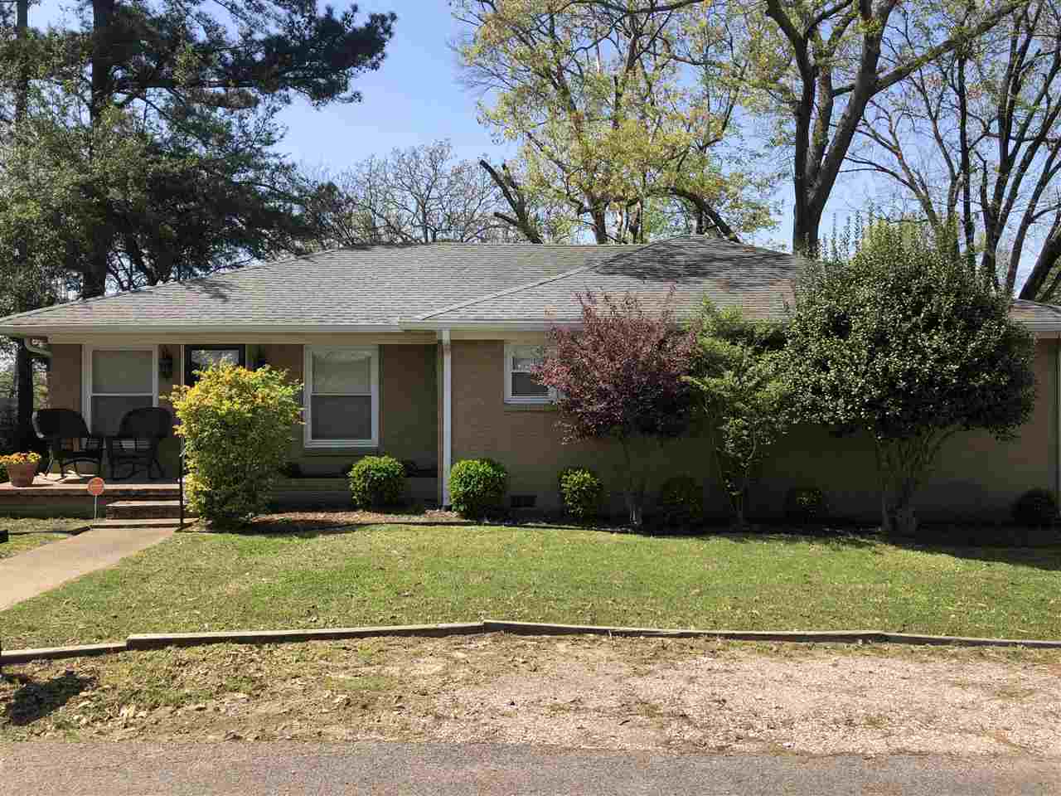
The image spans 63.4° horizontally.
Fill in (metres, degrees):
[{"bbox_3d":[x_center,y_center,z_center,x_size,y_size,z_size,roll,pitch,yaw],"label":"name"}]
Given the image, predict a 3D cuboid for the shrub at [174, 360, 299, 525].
[{"bbox_3d":[-3.860,0.585,11.300,1.700,2.100,1.550,0,0,0],"label":"shrub"}]

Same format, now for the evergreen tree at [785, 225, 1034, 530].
[{"bbox_3d":[4.820,-0.260,10.900,3.180,3.980,2.850,0,0,0],"label":"evergreen tree"}]

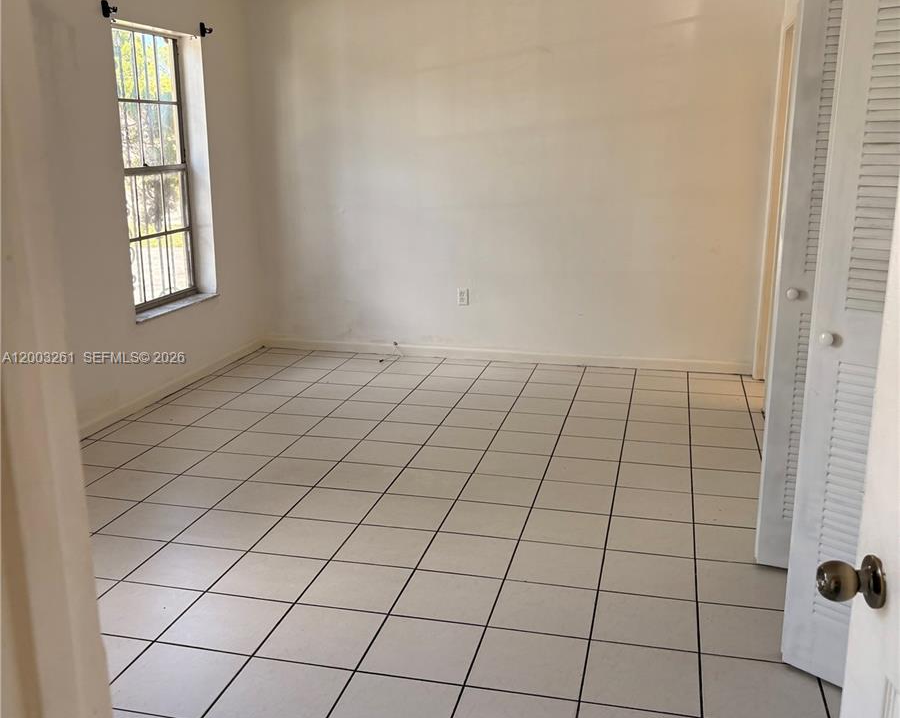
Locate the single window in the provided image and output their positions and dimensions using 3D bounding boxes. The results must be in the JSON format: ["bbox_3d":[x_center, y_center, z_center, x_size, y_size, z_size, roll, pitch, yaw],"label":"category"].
[{"bbox_3d":[-1.783,-1.113,5.364,0.100,1.580,0.910,3,14,13],"label":"single window"}]

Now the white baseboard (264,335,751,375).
[{"bbox_3d":[0.302,-0.029,6.297,3.470,0.083,0.017,3,14,13],"label":"white baseboard"}]

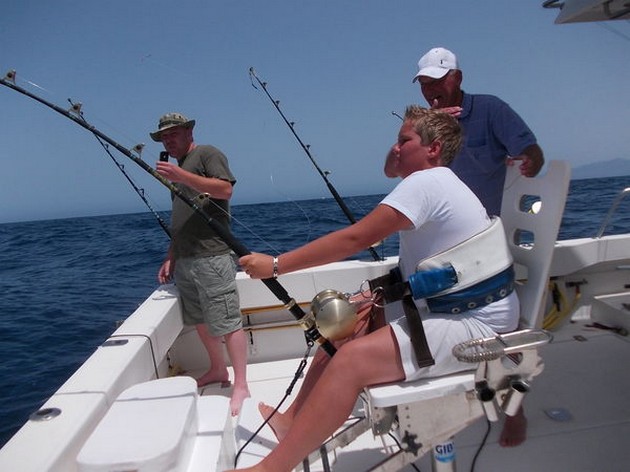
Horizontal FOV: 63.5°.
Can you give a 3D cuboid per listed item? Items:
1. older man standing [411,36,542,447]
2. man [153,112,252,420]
[{"bbox_3d":[0.713,0.044,2.380,0.660,1.770,0.480,0,5,43],"label":"older man standing"},{"bbox_3d":[-0.700,0.132,3.130,0.540,1.750,0.500,-1,5,38],"label":"man"}]

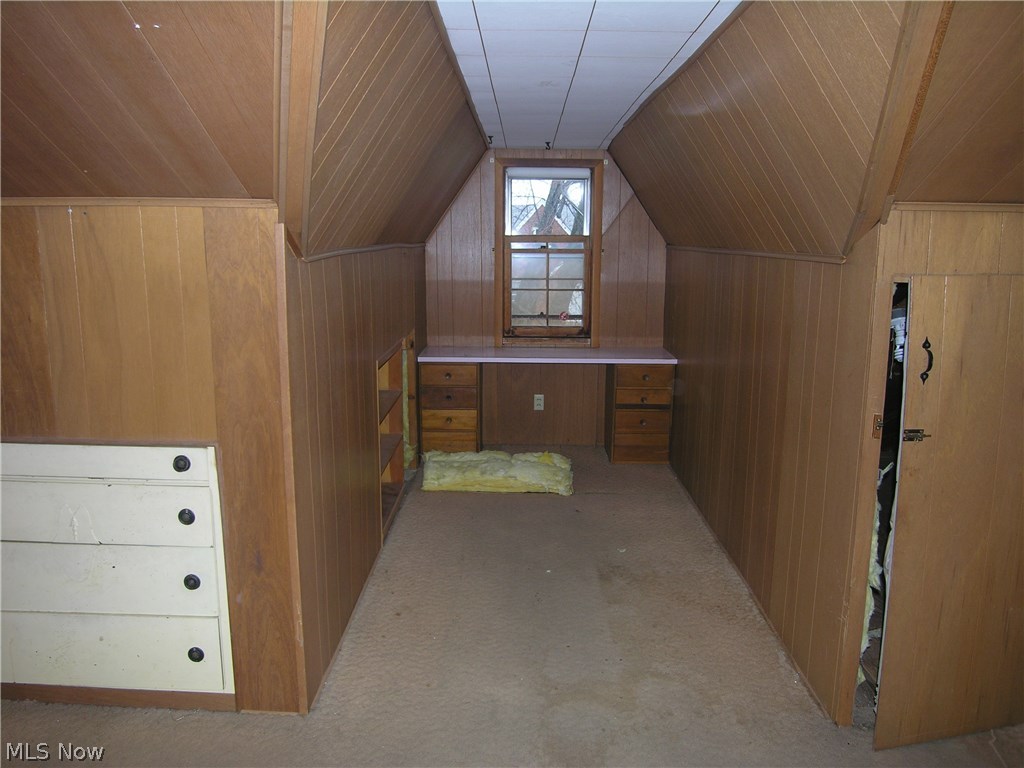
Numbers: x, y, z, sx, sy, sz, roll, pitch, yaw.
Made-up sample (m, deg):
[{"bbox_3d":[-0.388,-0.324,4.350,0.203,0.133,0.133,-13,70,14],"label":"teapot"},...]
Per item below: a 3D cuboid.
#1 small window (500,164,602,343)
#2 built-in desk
[{"bbox_3d":[0.253,-0.890,4.915,0.732,1.263,0.100,0,12,1],"label":"small window"},{"bbox_3d":[0.228,0.144,4.859,1.661,0.724,0.470,0,12,1],"label":"built-in desk"}]

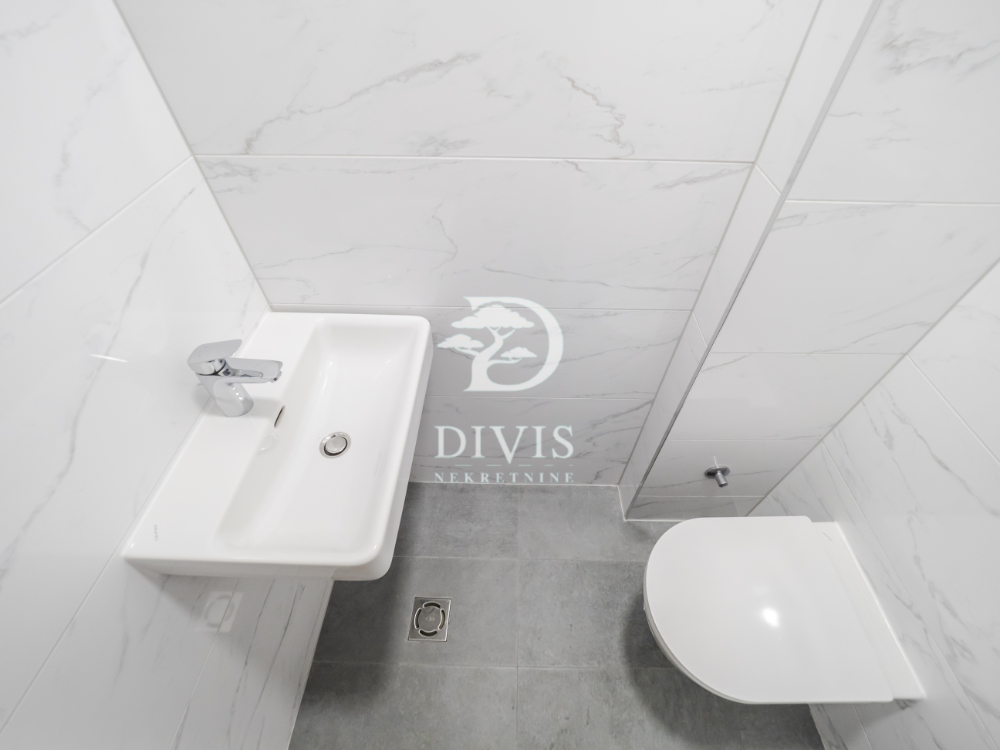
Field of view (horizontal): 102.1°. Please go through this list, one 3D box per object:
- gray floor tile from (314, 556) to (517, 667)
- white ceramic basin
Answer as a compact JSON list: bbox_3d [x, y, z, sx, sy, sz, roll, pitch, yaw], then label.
[{"bbox_3d":[-0.244,0.740,1.290,0.601,0.010,0.300,1,47,1],"label":"gray floor tile"},{"bbox_3d":[-0.357,0.115,0.834,0.400,0.160,0.555,1,48,1],"label":"white ceramic basin"}]

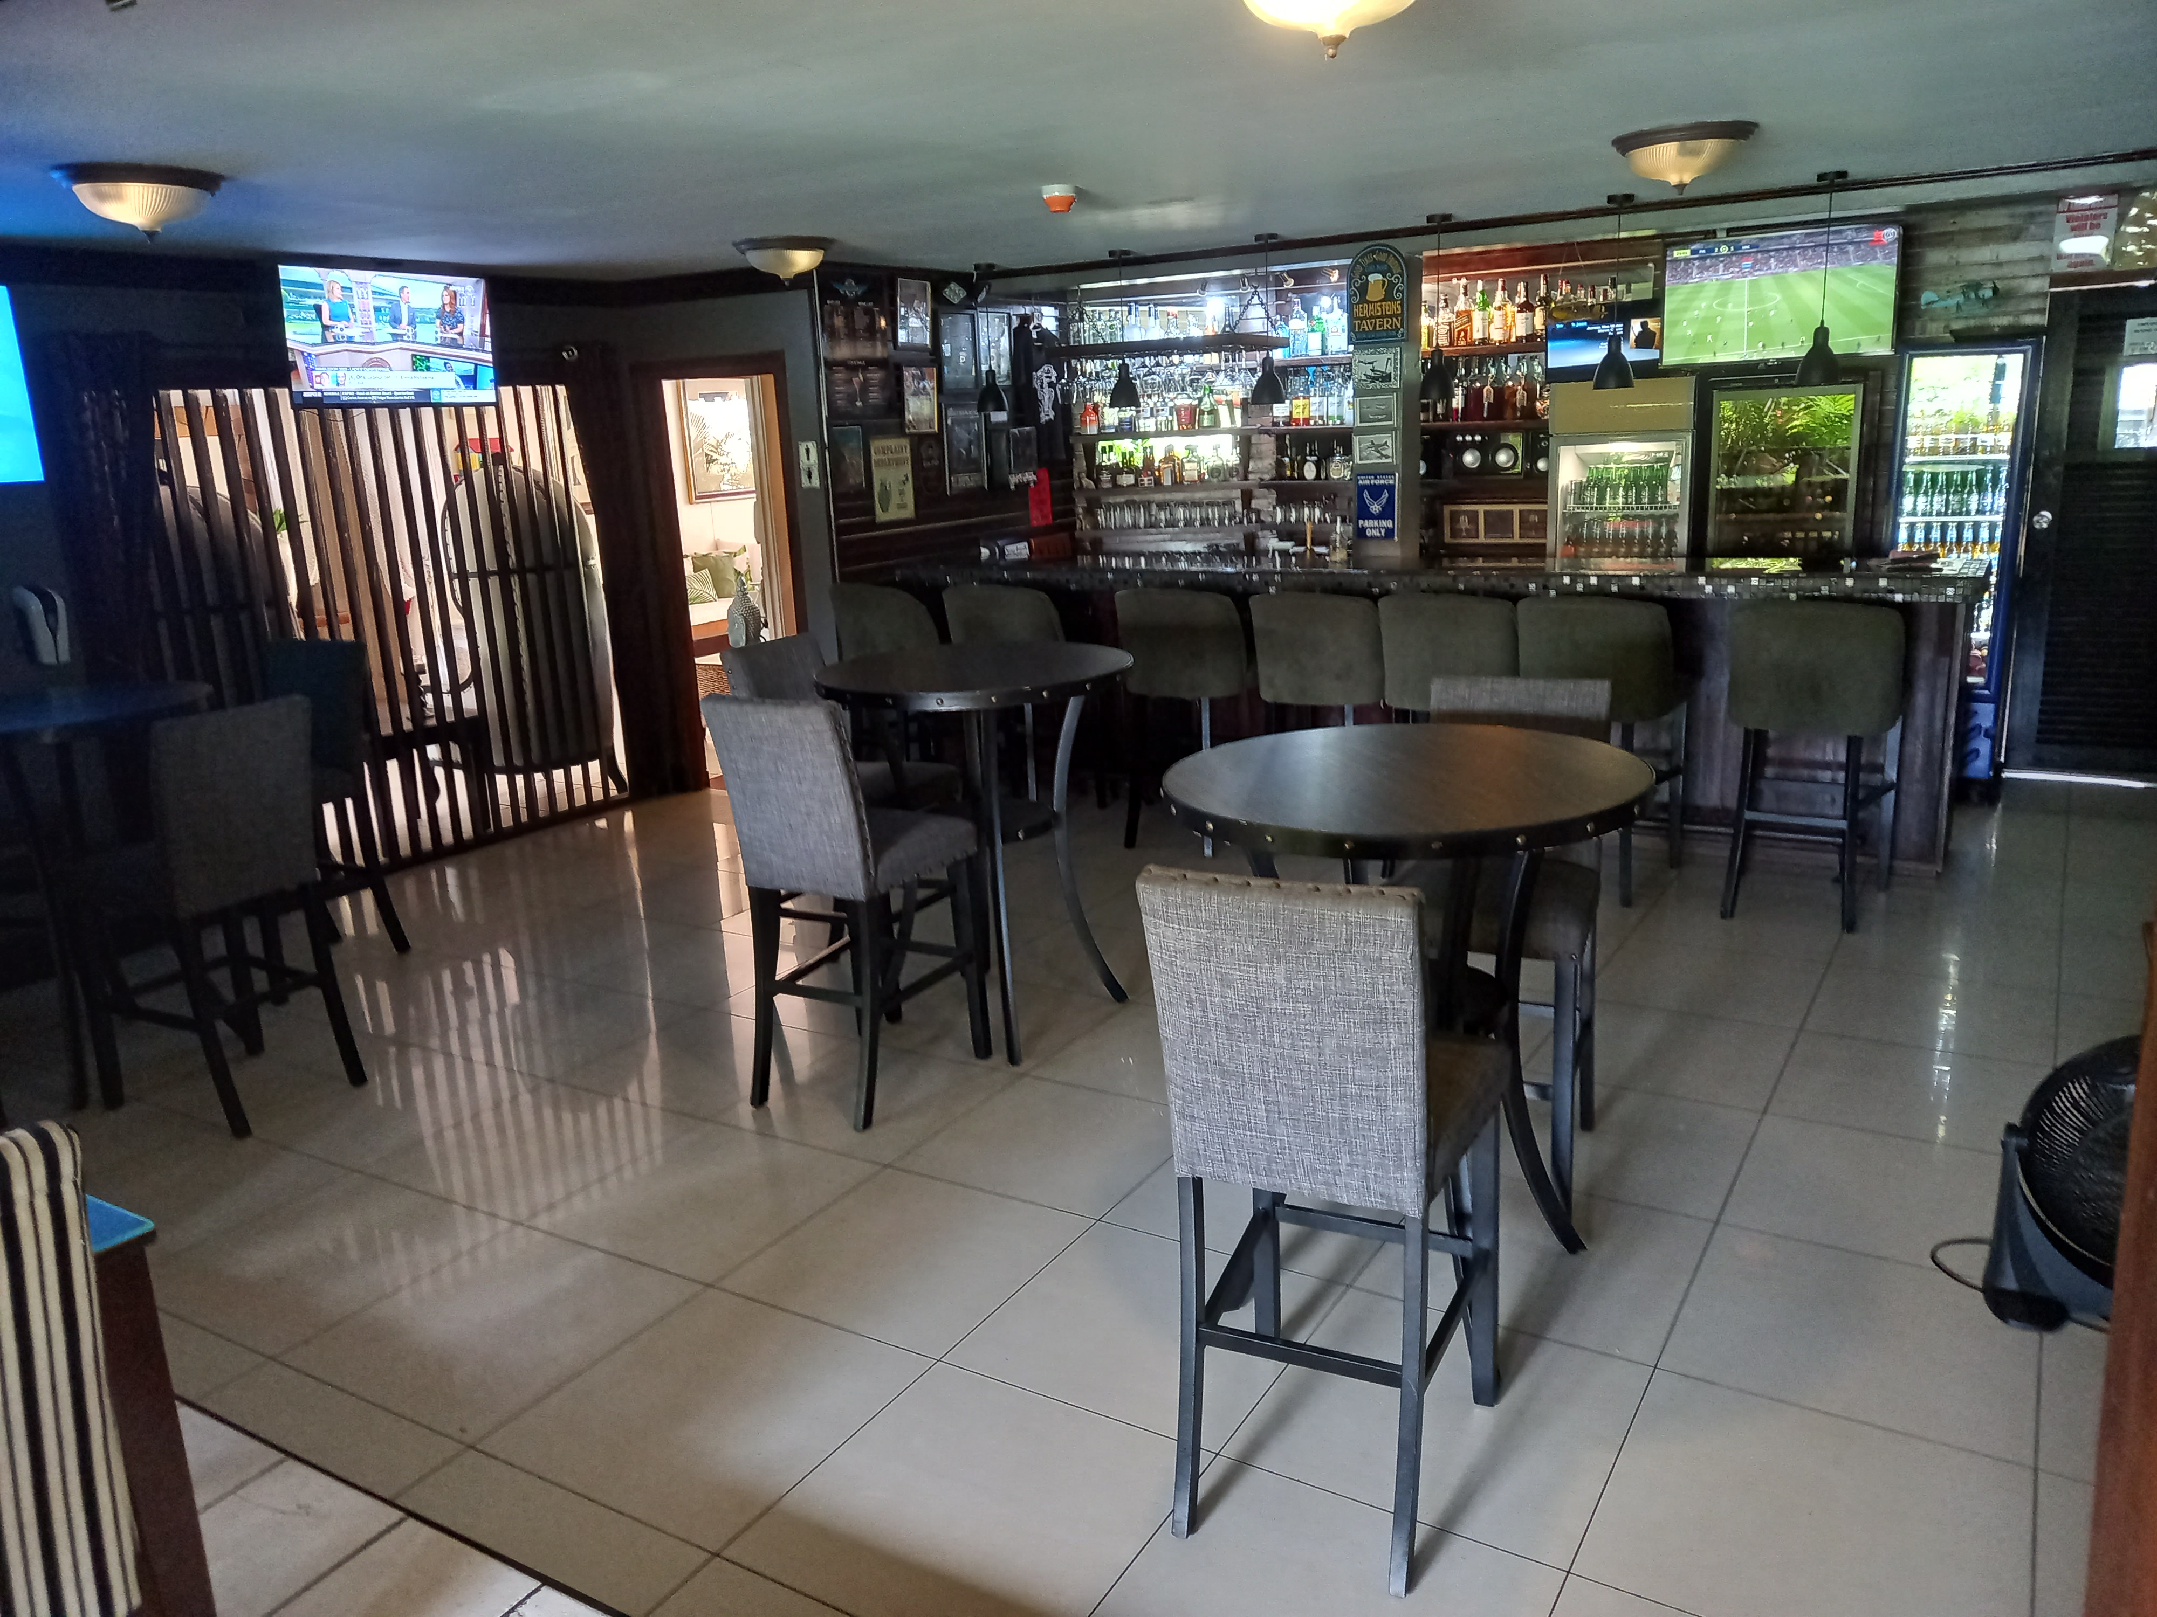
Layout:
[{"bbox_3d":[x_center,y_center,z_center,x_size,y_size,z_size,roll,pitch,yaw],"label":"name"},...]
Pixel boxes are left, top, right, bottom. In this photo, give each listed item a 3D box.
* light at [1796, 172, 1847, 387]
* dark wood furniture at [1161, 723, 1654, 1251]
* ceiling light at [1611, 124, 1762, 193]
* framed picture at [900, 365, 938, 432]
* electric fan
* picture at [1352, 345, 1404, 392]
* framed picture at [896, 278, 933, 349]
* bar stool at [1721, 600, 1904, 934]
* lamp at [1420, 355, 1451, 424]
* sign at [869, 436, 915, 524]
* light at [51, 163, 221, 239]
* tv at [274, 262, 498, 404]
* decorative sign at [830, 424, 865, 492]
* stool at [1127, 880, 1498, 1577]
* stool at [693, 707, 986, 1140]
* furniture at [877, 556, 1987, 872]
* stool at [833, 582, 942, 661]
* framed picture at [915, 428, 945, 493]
[{"bbox_3d":[2.830,-1.997,5.887,0.160,0.780,0.160,6,16,31],"label":"light"},{"bbox_3d":[0.637,0.452,3.068,0.910,1.065,0.910,6,16,31],"label":"dark wood furniture"},{"bbox_3d":[1.854,-1.986,4.775,0.415,0.180,0.415,6,16,31],"label":"ceiling light"},{"bbox_3d":[-0.793,-2.086,7.961,0.020,0.323,0.276,6,16,31],"label":"framed picture"},{"bbox_3d":[2.012,0.687,2.829,0.550,0.570,0.280,3,15,24],"label":"electric fan"},{"bbox_3d":[1.455,-2.137,7.563,0.240,0.195,0.020,6,16,31],"label":"picture"},{"bbox_3d":[-0.827,-2.491,7.860,0.030,0.340,0.280,6,16,31],"label":"framed picture"},{"bbox_3d":[2.516,-0.192,5.289,0.510,1.070,0.600,6,16,31],"label":"bar stool"},{"bbox_3d":[1.550,-1.863,6.726,0.155,0.250,0.155,6,16,31],"label":"lamp"},{"bbox_3d":[-0.920,-1.650,7.825,0.020,0.401,0.326,6,16,31],"label":"sign"},{"bbox_3d":[-2.509,-1.615,4.182,0.406,0.170,0.406,6,16,31],"label":"light"},{"bbox_3d":[-2.902,-1.990,6.598,0.070,0.560,0.965,12,20,32],"label":"tv"},{"bbox_3d":[-1.100,-1.688,7.526,0.020,0.296,0.228,6,16,31],"label":"decorative sign"},{"bbox_3d":[0.415,0.568,2.510,0.425,1.110,0.580,4,15,26],"label":"stool"},{"bbox_3d":[-0.597,0.209,4.176,0.425,1.110,0.580,5,16,30],"label":"stool"},{"bbox_3d":[1.208,-0.534,6.904,4.780,1.080,0.620,6,16,31],"label":"furniture"},{"bbox_3d":[-0.753,-0.524,7.334,0.510,1.070,0.600,3,15,22],"label":"stool"},{"bbox_3d":[-0.764,-1.803,8.070,0.030,0.310,0.210,6,16,31],"label":"framed picture"}]

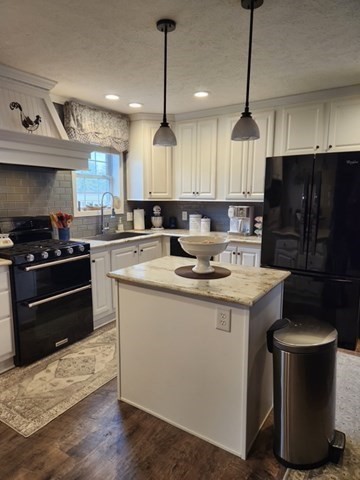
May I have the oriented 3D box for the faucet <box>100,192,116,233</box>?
[{"bbox_3d":[-0.910,-0.318,4.048,0.271,0.533,0.101,5,9,33],"label":"faucet"}]

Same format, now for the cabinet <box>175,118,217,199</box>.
[{"bbox_3d":[0.303,-1.080,4.353,0.633,1.065,0.342,5,9,33],"label":"cabinet"}]

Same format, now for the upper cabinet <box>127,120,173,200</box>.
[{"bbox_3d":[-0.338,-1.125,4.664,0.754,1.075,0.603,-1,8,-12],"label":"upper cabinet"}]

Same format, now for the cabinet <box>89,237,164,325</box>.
[{"bbox_3d":[-0.850,0.431,3.987,0.613,0.874,1.327,5,9,33],"label":"cabinet"}]

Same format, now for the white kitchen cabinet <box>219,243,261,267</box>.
[{"bbox_3d":[0.865,0.434,4.019,0.643,0.874,0.613,5,9,33],"label":"white kitchen cabinet"}]

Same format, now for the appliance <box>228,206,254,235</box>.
[{"bbox_3d":[0.825,-0.251,4.165,0.291,0.372,0.271,5,9,33],"label":"appliance"}]

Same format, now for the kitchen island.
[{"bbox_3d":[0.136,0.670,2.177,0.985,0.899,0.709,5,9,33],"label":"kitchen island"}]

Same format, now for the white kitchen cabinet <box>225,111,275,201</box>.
[{"bbox_3d":[0.906,-1.025,3.966,0.633,1.065,0.342,5,9,33],"label":"white kitchen cabinet"}]

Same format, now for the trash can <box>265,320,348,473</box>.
[{"bbox_3d":[0.698,0.838,1.765,0.412,0.683,0.311,5,9,33],"label":"trash can"}]

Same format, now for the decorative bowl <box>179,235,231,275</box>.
[{"bbox_3d":[0.165,0.107,2.171,0.347,0.217,0.347,0,8,0],"label":"decorative bowl"}]

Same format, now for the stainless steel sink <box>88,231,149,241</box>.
[{"bbox_3d":[-0.778,0.045,4.100,0.533,0.201,0.854,5,9,33],"label":"stainless steel sink"}]

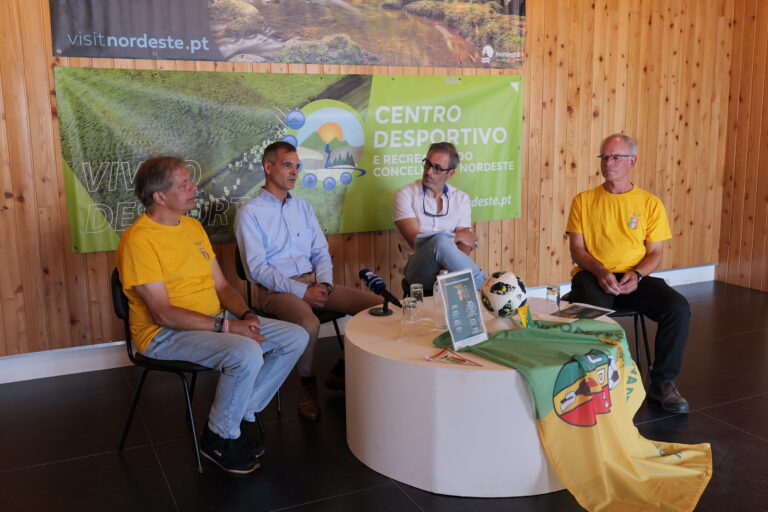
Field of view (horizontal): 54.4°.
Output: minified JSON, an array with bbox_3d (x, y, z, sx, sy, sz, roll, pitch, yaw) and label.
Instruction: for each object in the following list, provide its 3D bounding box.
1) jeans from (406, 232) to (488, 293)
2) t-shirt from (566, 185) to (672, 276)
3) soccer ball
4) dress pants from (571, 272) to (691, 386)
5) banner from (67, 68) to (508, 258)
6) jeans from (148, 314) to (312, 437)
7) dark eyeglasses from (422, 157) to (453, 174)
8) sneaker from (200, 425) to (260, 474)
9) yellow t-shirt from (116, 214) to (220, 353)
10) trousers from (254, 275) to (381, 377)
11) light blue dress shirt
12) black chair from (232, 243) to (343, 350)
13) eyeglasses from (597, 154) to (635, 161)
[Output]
[{"bbox_3d":[0.341,0.202,4.204,0.470,0.660,0.600,-2,10,-5],"label":"jeans"},{"bbox_3d":[1.205,-0.125,3.820,0.520,0.500,0.300,4,11,26],"label":"t-shirt"},{"bbox_3d":[0.554,0.178,3.430,0.214,0.214,0.214,-1,10,0],"label":"soccer ball"},{"bbox_3d":[1.187,0.332,3.762,0.540,0.530,0.620,1,10,8],"label":"dress pants"},{"bbox_3d":[-0.386,-0.643,4.682,3.000,1.000,0.030,-5,11,-24],"label":"banner"},{"bbox_3d":[-0.676,0.505,3.081,0.620,0.530,0.450,4,11,27],"label":"jeans"},{"bbox_3d":[0.303,-0.506,4.169,0.140,0.045,0.140,24,18,24],"label":"dark eyeglasses"},{"bbox_3d":[-0.654,0.789,3.128,0.305,0.125,0.110,8,13,42],"label":"sneaker"},{"bbox_3d":[-0.901,0.099,3.150,0.330,0.560,0.470,5,11,29],"label":"yellow t-shirt"},{"bbox_3d":[-0.320,0.321,3.726,0.600,0.500,0.620,-11,14,-44],"label":"trousers"},{"bbox_3d":[-0.497,-0.062,3.730,0.420,0.540,0.480,8,13,41],"label":"light blue dress shirt"},{"bbox_3d":[-0.482,0.319,3.808,0.470,0.810,0.560,-8,12,-36],"label":"black chair"},{"bbox_3d":[1.165,-0.491,3.740,0.140,0.042,0.145,7,13,39],"label":"eyeglasses"}]

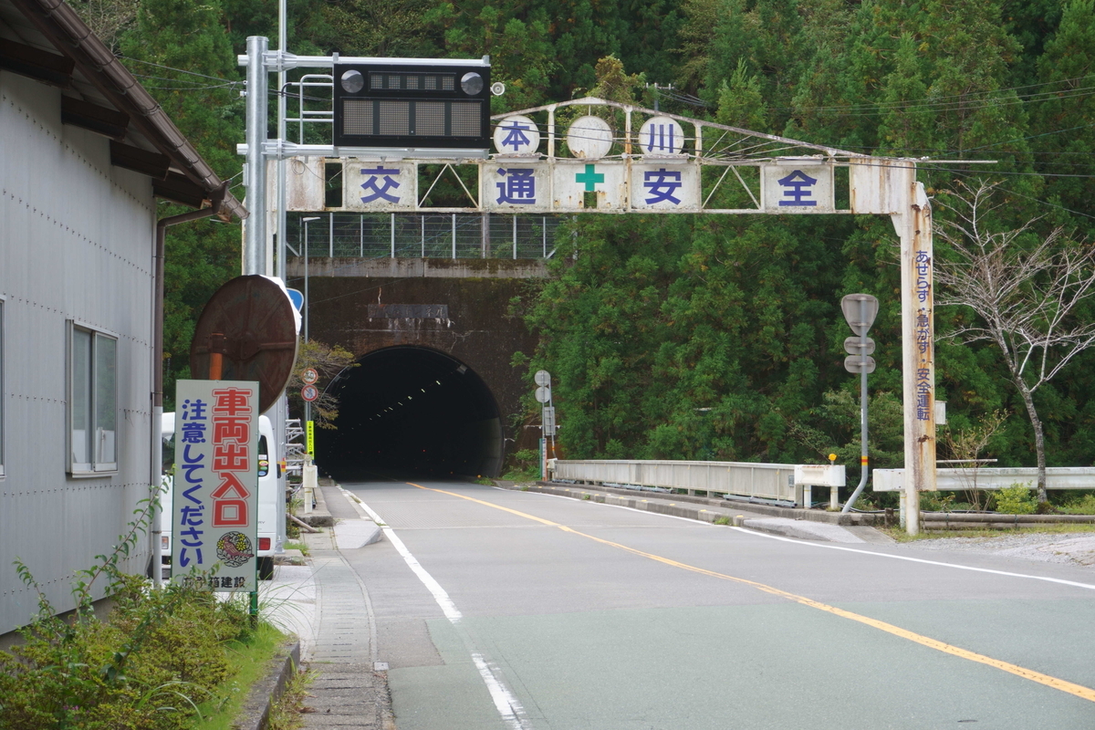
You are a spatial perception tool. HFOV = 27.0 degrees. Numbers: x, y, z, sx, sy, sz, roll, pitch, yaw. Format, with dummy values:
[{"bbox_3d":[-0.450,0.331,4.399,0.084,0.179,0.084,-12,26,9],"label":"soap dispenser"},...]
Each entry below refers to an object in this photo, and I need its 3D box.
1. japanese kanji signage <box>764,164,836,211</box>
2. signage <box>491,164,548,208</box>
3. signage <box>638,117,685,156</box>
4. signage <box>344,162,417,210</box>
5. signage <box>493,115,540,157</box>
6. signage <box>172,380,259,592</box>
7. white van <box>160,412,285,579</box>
[{"bbox_3d":[4.206,-2.965,38.379,1.228,0.782,0.100,0,-2,-3],"label":"japanese kanji signage"},{"bbox_3d":[-0.513,-2.968,38.119,1.098,0.761,0.100,0,-2,-3],"label":"signage"},{"bbox_3d":[1.917,-3.772,38.272,0.766,0.757,0.080,0,-2,-3],"label":"signage"},{"bbox_3d":[-2.773,-2.962,37.995,1.216,0.782,0.100,0,-2,-3],"label":"signage"},{"bbox_3d":[-0.509,-3.782,38.138,0.771,0.770,0.080,0,-2,-3],"label":"signage"},{"bbox_3d":[-2.203,0.806,15.150,0.550,1.400,0.040,1,-2,-5],"label":"signage"},{"bbox_3d":[-3.930,1.480,26.500,1.475,1.875,3.395,0,-2,-9],"label":"white van"}]

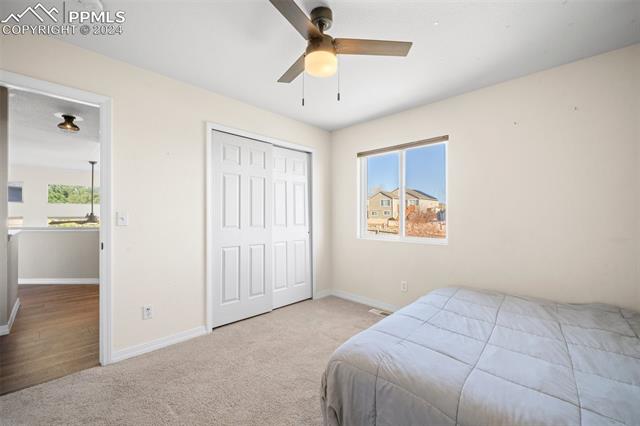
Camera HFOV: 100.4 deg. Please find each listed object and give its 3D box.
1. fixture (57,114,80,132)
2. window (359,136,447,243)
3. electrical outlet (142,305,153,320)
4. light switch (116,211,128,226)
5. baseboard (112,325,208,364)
[{"bbox_3d":[-3.267,-1.167,3.470,0.220,0.160,0.220,0,0,44],"label":"fixture"},{"bbox_3d":[0.952,-0.236,3.251,1.179,1.175,0.100,0,0,44],"label":"window"},{"bbox_3d":[-1.478,0.858,2.289,0.012,0.118,0.072,0,0,44],"label":"electrical outlet"},{"bbox_3d":[-1.603,0.050,2.163,0.012,0.118,0.074,0,0,44],"label":"light switch"},{"bbox_3d":[-1.388,1.162,2.378,0.015,0.090,0.750,0,0,44],"label":"baseboard"}]

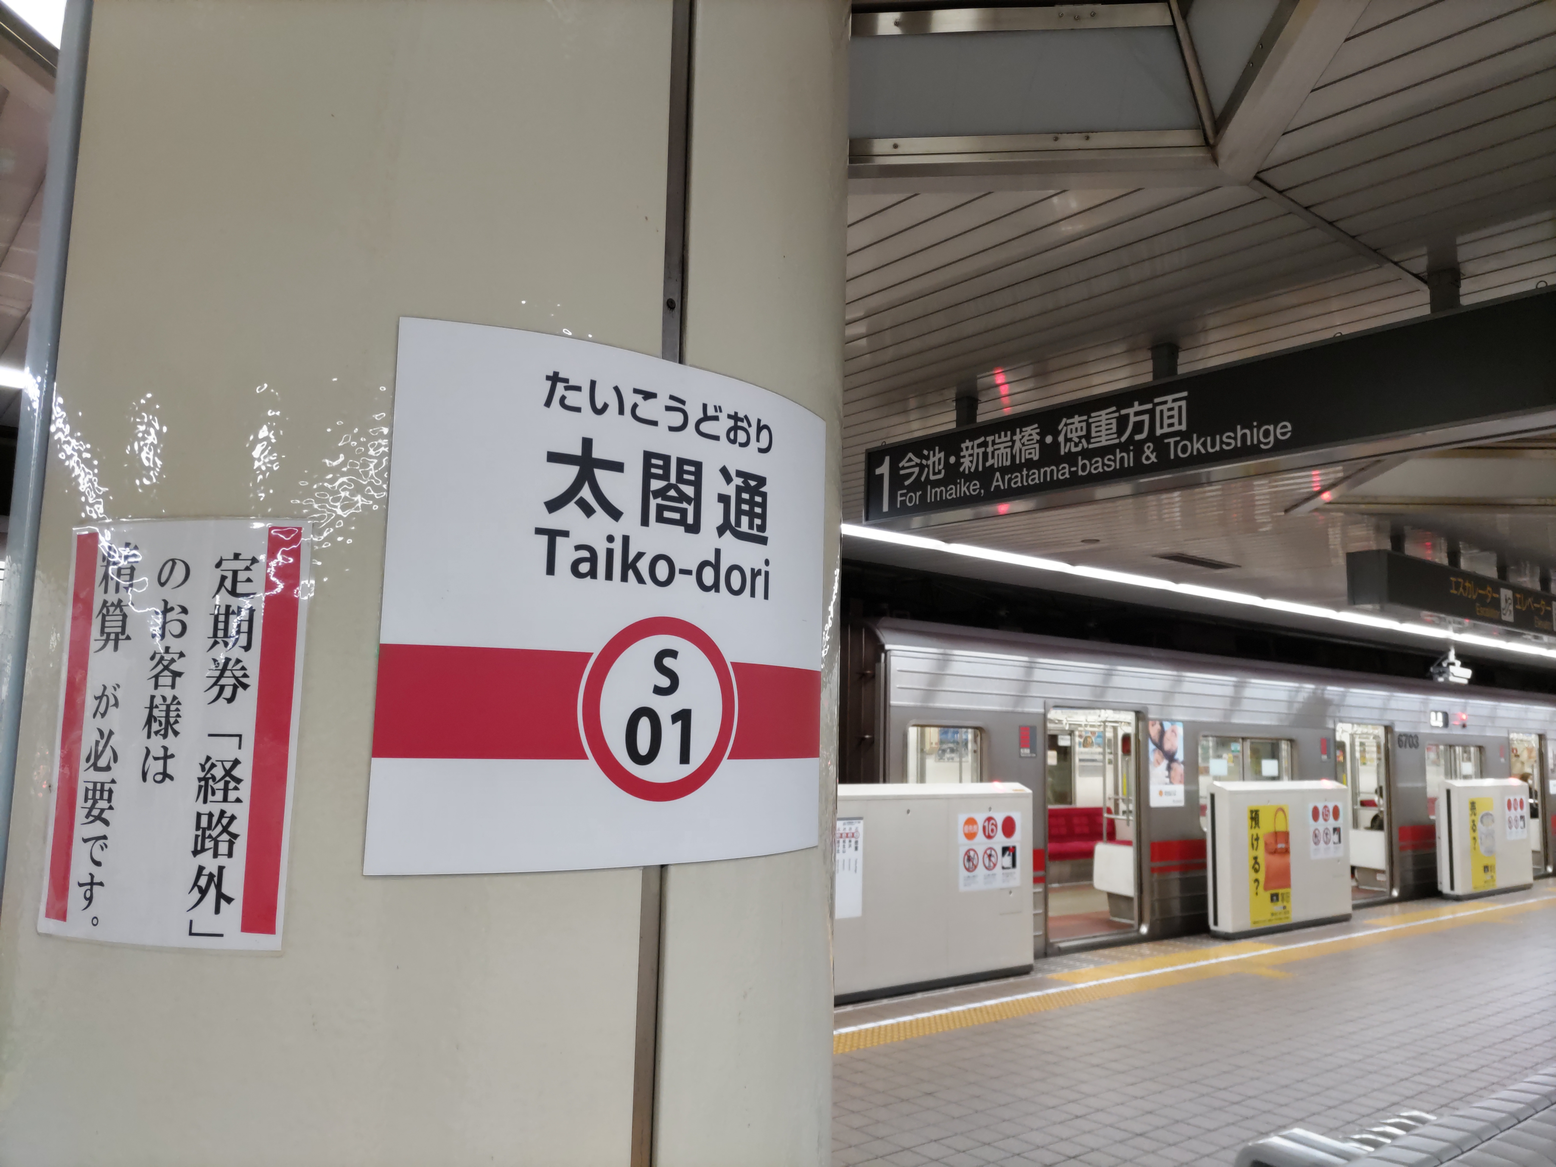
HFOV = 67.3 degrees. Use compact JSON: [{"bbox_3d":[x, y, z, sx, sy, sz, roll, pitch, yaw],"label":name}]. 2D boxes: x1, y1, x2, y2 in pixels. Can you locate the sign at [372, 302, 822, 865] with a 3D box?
[{"bbox_3d":[-0.102,0.021,0.950,0.425,0.401,0.058,7,-9,-40],"label":"sign"}]

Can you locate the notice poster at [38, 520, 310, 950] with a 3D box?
[{"bbox_3d":[-0.436,0.104,0.834,0.209,0.299,0.013,-1,-7,15],"label":"notice poster"}]

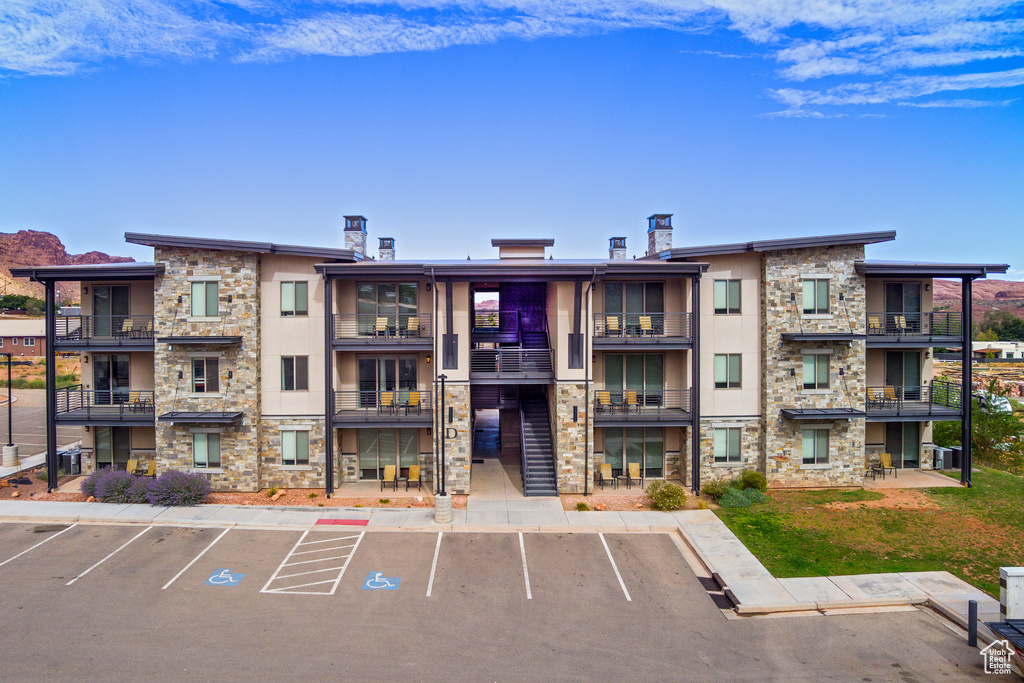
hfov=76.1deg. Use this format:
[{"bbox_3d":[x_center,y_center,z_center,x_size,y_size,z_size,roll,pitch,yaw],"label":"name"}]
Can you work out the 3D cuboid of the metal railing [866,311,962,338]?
[{"bbox_3d":[17.505,-0.736,29.449,4.220,1.100,2.000,0,2,-1],"label":"metal railing"}]

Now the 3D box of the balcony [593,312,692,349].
[{"bbox_3d":[5.198,-0.427,26.994,3.960,1.450,1.850,0,2,-1],"label":"balcony"}]

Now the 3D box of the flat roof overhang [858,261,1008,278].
[{"bbox_3d":[17.970,-3.280,29.200,6.500,0.820,2.800,0,2,-1],"label":"flat roof overhang"}]

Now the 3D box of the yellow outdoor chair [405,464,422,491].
[{"bbox_3d":[-4.375,6.041,29.100,0.660,0.980,0.760,0,2,-1],"label":"yellow outdoor chair"}]

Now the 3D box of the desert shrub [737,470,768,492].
[{"bbox_3d":[10.300,6.000,28.100,1.200,0.880,1.100,0,2,-1],"label":"desert shrub"}]

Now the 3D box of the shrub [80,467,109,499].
[{"bbox_3d":[-17.080,5.687,26.955,1.200,1.038,1.160,0,2,-1],"label":"shrub"}]

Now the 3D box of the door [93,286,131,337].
[{"bbox_3d":[-17.982,-1.348,29.400,1.730,2.430,0.150,0,2,-1],"label":"door"}]

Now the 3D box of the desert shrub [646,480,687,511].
[{"bbox_3d":[6.084,5.908,25.600,1.600,1.080,1.400,0,2,-1],"label":"desert shrub"}]

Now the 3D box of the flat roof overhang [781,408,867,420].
[{"bbox_3d":[12.830,2.986,26.950,2.950,0.220,1.150,0,2,-1],"label":"flat roof overhang"}]

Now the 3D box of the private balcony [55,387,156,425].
[{"bbox_3d":[-16.998,2.725,28.300,4.200,1.500,2.000,0,2,-1],"label":"private balcony"}]

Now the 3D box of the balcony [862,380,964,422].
[{"bbox_3d":[17.482,2.632,29.499,4.220,1.500,2.100,0,2,-1],"label":"balcony"}]

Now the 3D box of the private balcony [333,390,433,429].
[{"bbox_3d":[-5.131,2.663,26.894,3.970,1.460,1.850,0,2,-1],"label":"private balcony"}]

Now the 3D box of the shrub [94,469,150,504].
[{"bbox_3d":[-15.120,5.660,25.400,1.950,1.120,1.750,0,2,-1],"label":"shrub"}]

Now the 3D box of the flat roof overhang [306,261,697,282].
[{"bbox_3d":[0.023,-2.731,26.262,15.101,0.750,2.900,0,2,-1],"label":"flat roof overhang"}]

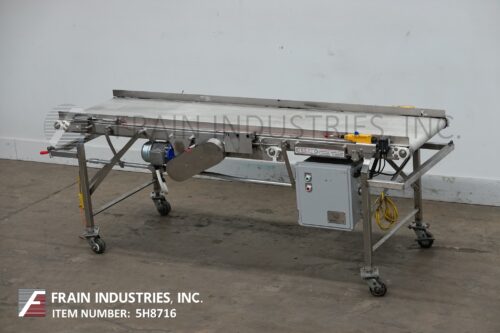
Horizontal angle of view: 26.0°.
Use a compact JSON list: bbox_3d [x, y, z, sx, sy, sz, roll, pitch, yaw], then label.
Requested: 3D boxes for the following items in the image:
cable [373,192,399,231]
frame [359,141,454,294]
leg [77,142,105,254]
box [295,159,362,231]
[{"bbox_3d":[0.769,0.255,6.139,0.120,0.218,0.078,5,19,30],"label":"cable"},{"bbox_3d":[0.972,0.290,6.464,0.296,0.762,0.863,5,19,30],"label":"frame"},{"bbox_3d":[-1.060,0.225,7.213,0.130,0.770,0.109,5,19,30],"label":"leg"},{"bbox_3d":[0.482,0.149,6.381,0.357,0.389,0.185,5,19,30],"label":"box"}]

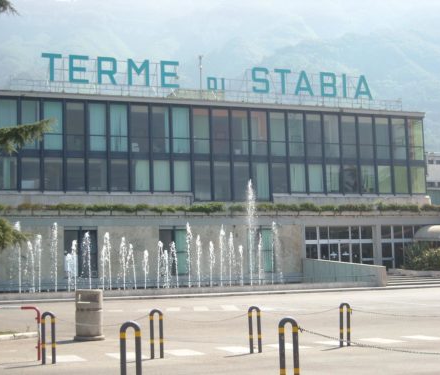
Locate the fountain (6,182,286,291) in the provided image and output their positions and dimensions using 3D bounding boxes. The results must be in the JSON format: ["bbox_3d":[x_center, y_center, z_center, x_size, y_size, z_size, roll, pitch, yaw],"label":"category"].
[{"bbox_3d":[-3.851,2.712,49.657,15.300,6.200,4.000,1,-7,-22],"label":"fountain"}]

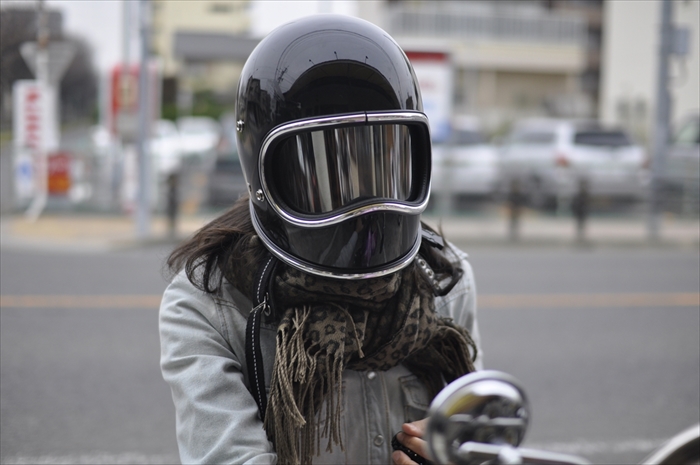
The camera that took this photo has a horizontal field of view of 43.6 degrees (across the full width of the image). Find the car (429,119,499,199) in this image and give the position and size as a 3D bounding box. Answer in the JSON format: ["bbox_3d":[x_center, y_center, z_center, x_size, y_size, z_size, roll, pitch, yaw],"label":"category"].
[{"bbox_3d":[1.770,-1.466,18.155,1.700,1.580,4.300,0,7,-3],"label":"car"}]

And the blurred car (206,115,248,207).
[{"bbox_3d":[-1.820,-1.501,18.151,1.700,1.650,4.200,0,7,-3],"label":"blurred car"}]

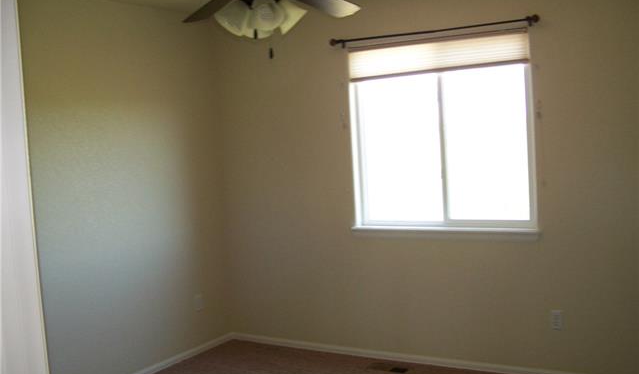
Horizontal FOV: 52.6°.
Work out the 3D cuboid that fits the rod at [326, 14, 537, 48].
[{"bbox_3d":[0.660,-0.944,3.966,1.350,0.055,0.090,-1,4,31],"label":"rod"}]

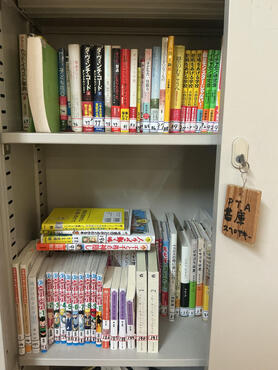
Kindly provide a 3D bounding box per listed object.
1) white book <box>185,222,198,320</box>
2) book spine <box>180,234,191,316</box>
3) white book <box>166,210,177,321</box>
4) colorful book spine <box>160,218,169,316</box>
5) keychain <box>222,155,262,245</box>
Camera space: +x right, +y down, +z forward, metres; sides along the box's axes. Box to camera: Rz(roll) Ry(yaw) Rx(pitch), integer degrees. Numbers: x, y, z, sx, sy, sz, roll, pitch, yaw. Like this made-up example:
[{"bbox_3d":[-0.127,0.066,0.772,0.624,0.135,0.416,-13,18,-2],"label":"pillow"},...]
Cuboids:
[{"bbox_3d":[0.142,0.224,0.851,0.017,0.212,0.143,1,11,2],"label":"white book"},{"bbox_3d":[0.121,0.234,0.848,0.023,0.193,0.131,1,11,2],"label":"book spine"},{"bbox_3d":[0.089,0.214,0.848,0.015,0.232,0.171,1,11,2],"label":"white book"},{"bbox_3d":[0.071,0.225,0.856,0.017,0.207,0.147,1,11,2],"label":"colorful book spine"},{"bbox_3d":[0.178,0.027,0.536,0.063,0.160,0.022,0,11,0],"label":"keychain"}]

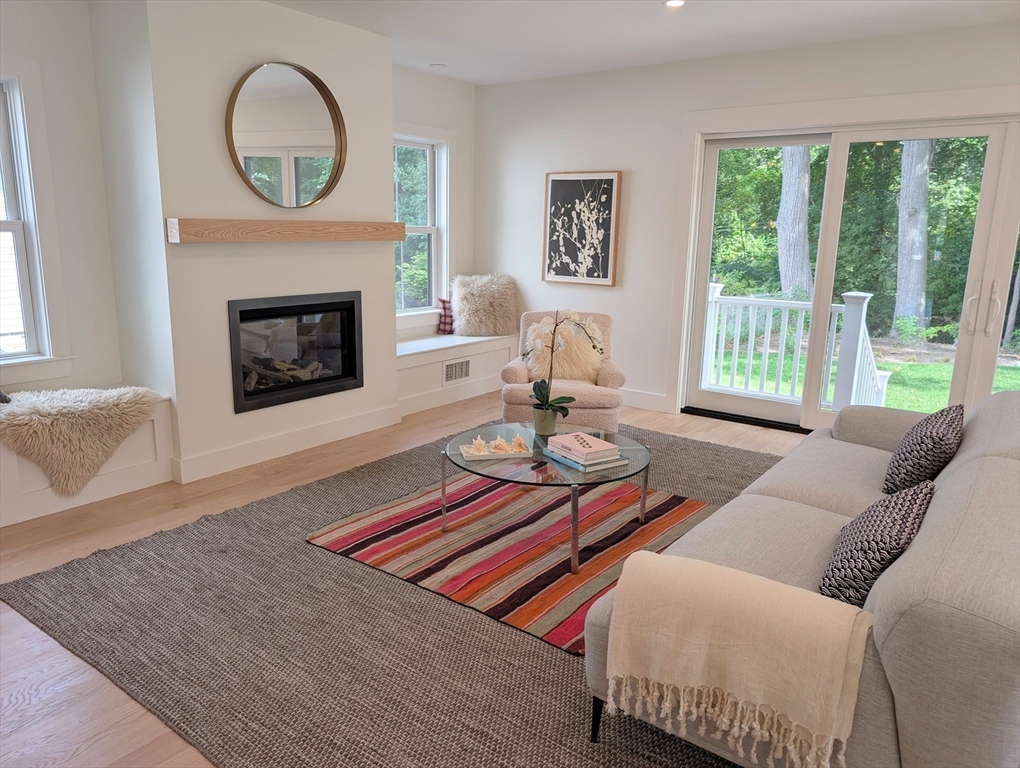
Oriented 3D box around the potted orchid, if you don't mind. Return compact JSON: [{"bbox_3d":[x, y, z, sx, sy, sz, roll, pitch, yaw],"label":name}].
[{"bbox_3d":[0.263,-0.054,3.485,0.400,0.600,0.270,1,12,0],"label":"potted orchid"}]

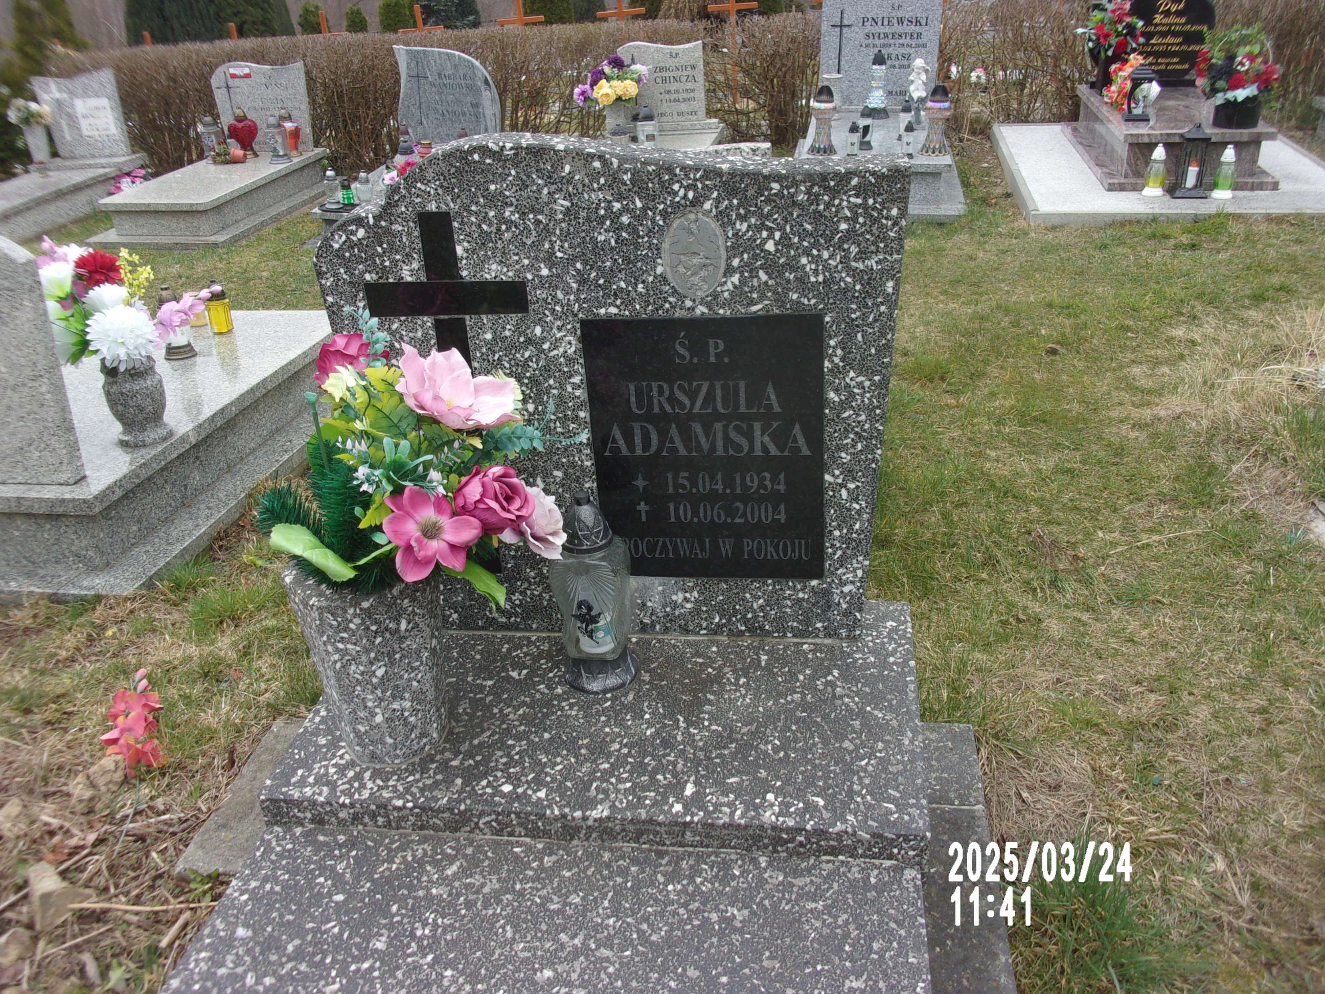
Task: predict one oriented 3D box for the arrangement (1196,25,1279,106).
[{"bbox_3d":[2.896,-2.172,5.399,0.390,0.385,0.350,2,28,10],"label":"arrangement"}]

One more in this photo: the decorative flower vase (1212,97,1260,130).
[{"bbox_3d":[2.906,-1.960,5.417,0.240,0.160,0.220,2,29,12],"label":"decorative flower vase"}]

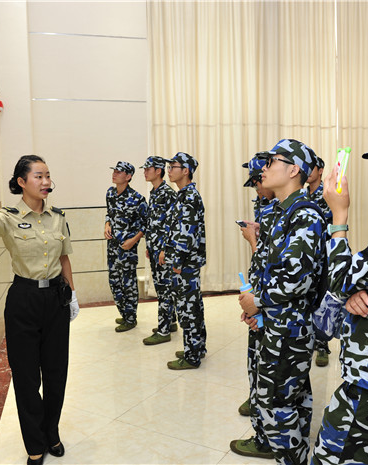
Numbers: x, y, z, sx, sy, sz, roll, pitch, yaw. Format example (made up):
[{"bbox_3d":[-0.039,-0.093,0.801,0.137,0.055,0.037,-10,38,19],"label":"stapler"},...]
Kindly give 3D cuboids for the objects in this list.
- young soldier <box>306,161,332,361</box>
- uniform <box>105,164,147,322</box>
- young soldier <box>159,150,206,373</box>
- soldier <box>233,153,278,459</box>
[{"bbox_3d":[1.106,0.218,3.980,0.500,1.750,0.360,3,7,38],"label":"young soldier"},{"bbox_3d":[-0.617,0.139,5.000,0.360,1.770,0.500,-7,8,-45],"label":"uniform"},{"bbox_3d":[0.030,0.223,3.980,0.380,1.780,0.480,-2,6,-8],"label":"young soldier"},{"bbox_3d":[0.502,0.375,2.770,0.440,1.700,0.480,-1,6,5],"label":"soldier"}]

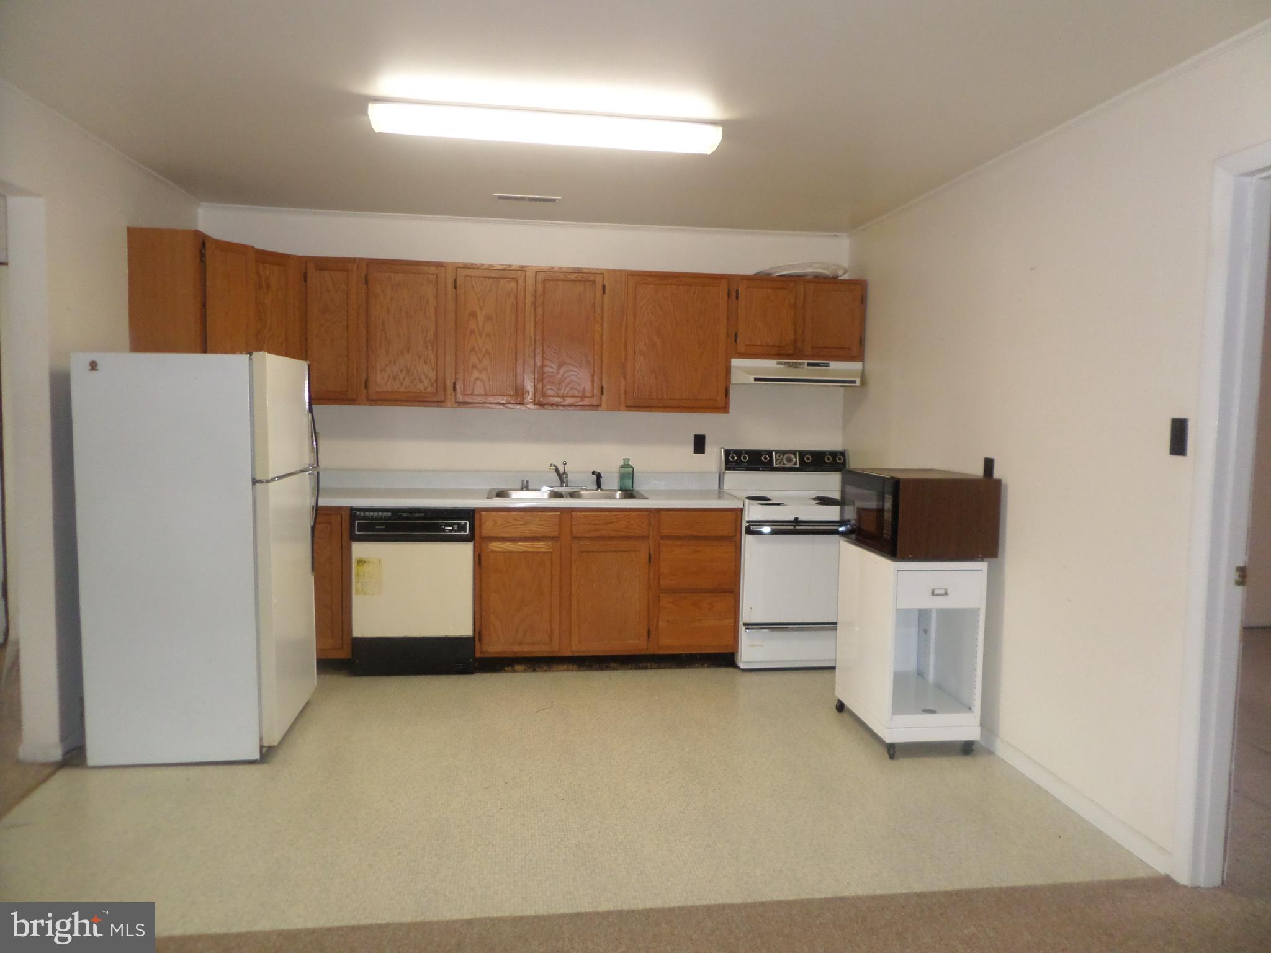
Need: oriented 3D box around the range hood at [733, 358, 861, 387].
[{"bbox_3d":[0.896,-0.583,4.993,0.760,0.135,0.480,0,4,-8],"label":"range hood"}]

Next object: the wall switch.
[{"bbox_3d":[1.626,-0.118,2.641,0.012,0.115,0.070,0,4,-8],"label":"wall switch"}]

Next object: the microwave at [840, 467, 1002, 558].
[{"bbox_3d":[1.192,0.151,3.758,0.435,0.325,0.600,1,4,-7],"label":"microwave"}]

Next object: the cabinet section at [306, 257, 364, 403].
[{"bbox_3d":[-1.579,-0.765,4.731,0.284,0.741,0.326,1,4,-8],"label":"cabinet section"}]

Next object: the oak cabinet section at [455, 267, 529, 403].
[{"bbox_3d":[-0.790,-0.754,4.841,0.370,0.721,0.326,1,4,-8],"label":"oak cabinet section"}]

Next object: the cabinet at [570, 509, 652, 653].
[{"bbox_3d":[-0.168,0.523,4.833,0.428,0.763,0.615,0,5,-8],"label":"cabinet"}]

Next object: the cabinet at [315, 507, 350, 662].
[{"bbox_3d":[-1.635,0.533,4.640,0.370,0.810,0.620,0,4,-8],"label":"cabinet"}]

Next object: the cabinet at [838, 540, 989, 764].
[{"bbox_3d":[1.174,0.716,3.826,0.397,0.794,0.585,0,5,-8],"label":"cabinet"}]

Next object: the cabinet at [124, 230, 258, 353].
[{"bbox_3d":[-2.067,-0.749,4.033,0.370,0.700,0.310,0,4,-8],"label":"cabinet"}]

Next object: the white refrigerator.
[{"bbox_3d":[-1.753,0.289,3.663,0.720,1.568,0.710,0,5,-8],"label":"white refrigerator"}]

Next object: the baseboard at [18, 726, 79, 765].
[{"bbox_3d":[-2.272,1.039,3.430,0.160,0.080,0.190,0,4,-8],"label":"baseboard"}]

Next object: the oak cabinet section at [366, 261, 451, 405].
[{"bbox_3d":[-1.221,-0.765,4.780,0.424,0.730,0.326,1,4,-8],"label":"oak cabinet section"}]

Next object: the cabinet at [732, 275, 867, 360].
[{"bbox_3d":[0.886,-0.884,5.026,0.770,0.460,0.320,0,5,-8],"label":"cabinet"}]

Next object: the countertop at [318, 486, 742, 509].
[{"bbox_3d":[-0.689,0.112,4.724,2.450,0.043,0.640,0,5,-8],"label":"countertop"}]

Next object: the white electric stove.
[{"bbox_3d":[0.898,0.440,4.942,0.757,1.158,0.680,0,5,-8],"label":"white electric stove"}]

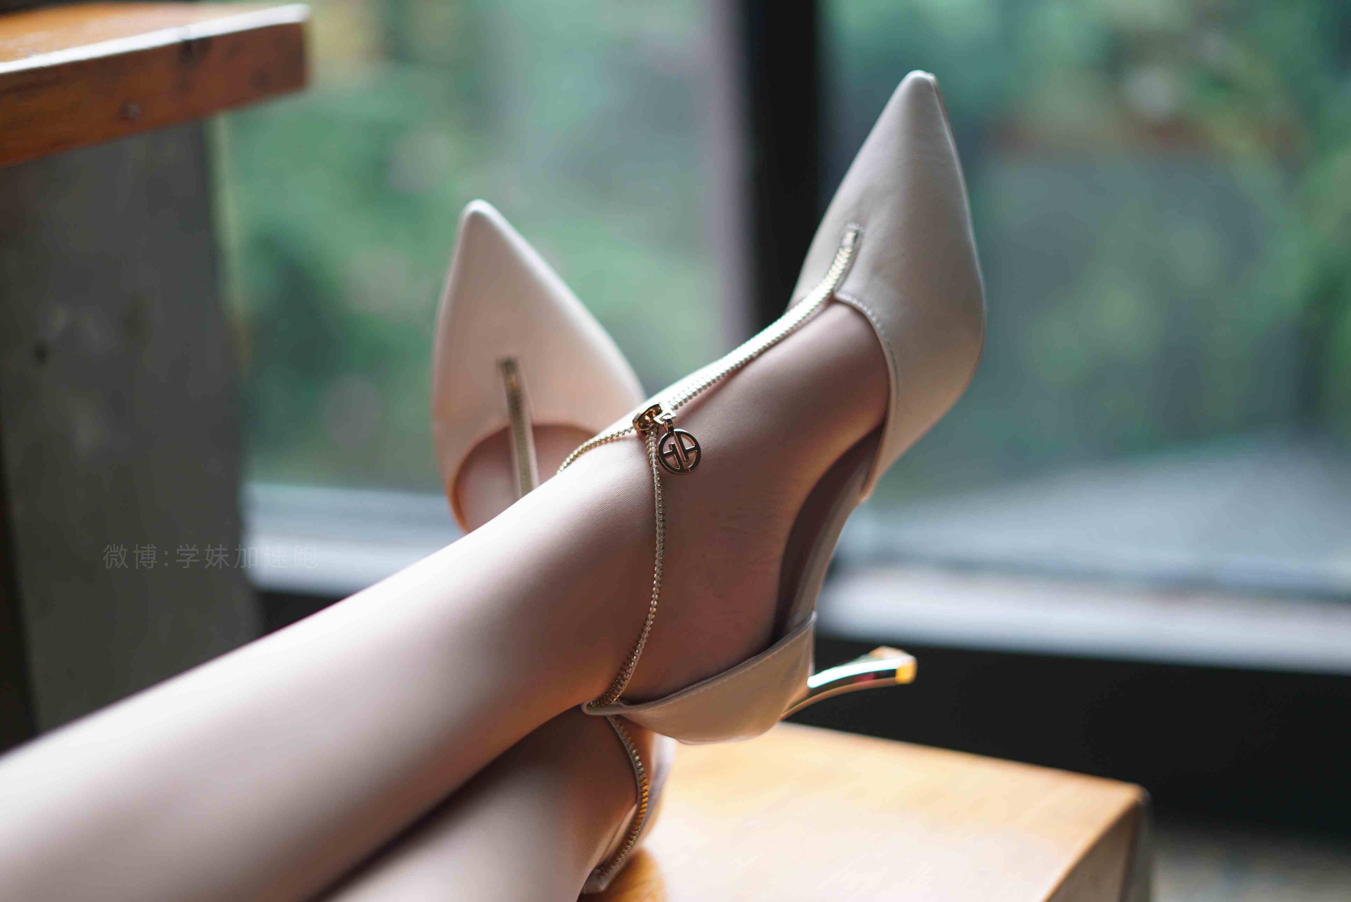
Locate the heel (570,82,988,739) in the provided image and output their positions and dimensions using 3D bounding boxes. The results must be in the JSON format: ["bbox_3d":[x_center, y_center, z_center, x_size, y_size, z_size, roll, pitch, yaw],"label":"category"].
[{"bbox_3d":[0.032,-0.027,0.617,0.144,0.248,0.080,15,-15,-40],"label":"heel"}]

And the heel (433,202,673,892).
[{"bbox_3d":[-0.052,0.026,0.685,0.080,0.248,0.144,-16,3,12],"label":"heel"}]

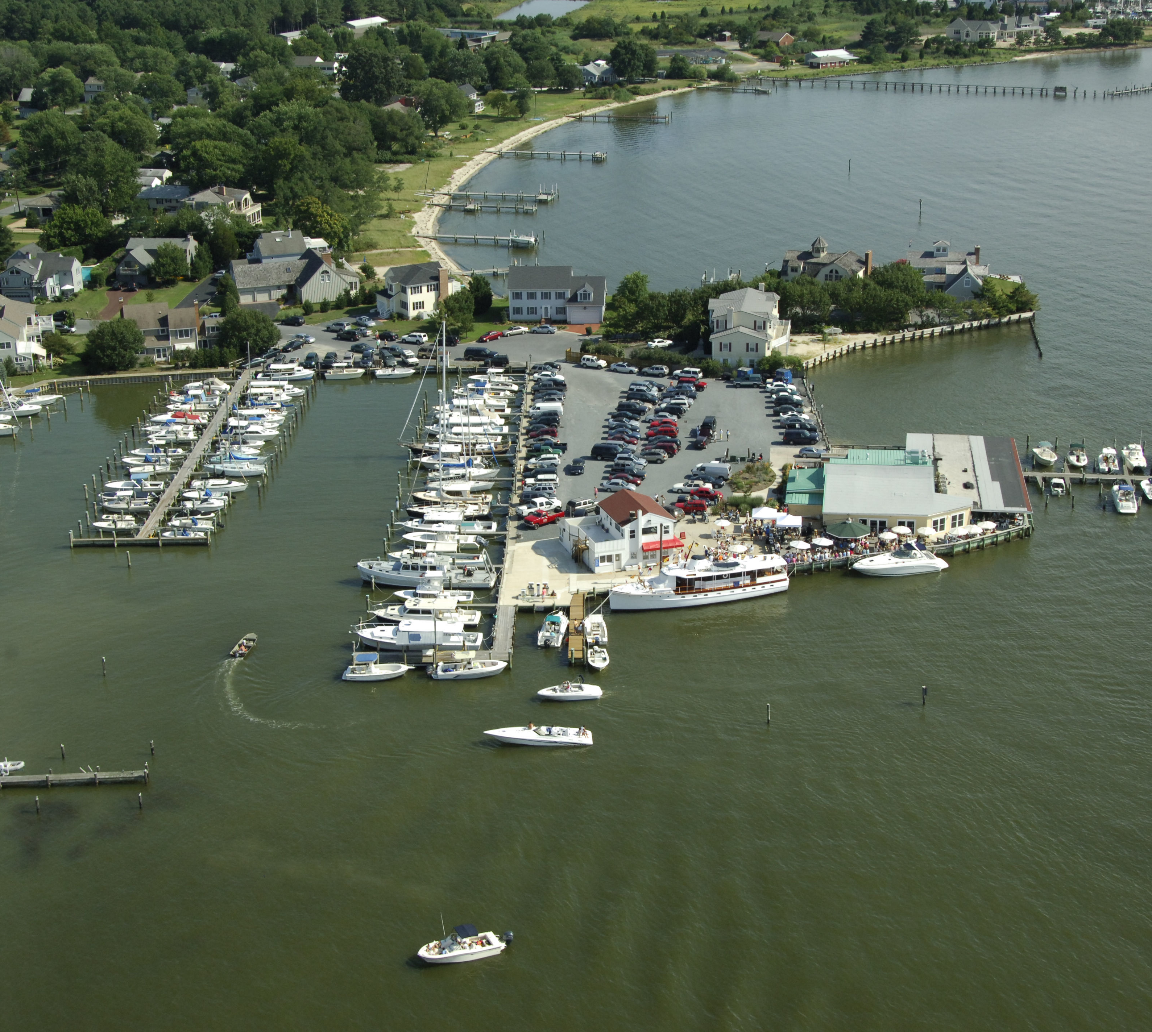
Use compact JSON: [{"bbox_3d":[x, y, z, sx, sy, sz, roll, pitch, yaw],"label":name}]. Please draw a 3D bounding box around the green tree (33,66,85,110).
[{"bbox_3d":[-181.570,-149.428,650.087,17.000,16.000,17.000,-1,19,0],"label":"green tree"}]

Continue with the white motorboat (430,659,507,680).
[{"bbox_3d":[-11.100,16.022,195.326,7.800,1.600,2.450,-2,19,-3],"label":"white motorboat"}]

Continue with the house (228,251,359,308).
[{"bbox_3d":[-55.097,-46.434,362.241,23.500,8.000,13.000,-5,19,-13],"label":"house"}]

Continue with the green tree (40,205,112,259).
[{"bbox_3d":[-108.842,-62.563,401.967,15.500,10.200,15.500,-1,20,0],"label":"green tree"}]

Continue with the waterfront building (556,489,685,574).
[{"bbox_3d":[5.323,1.037,228.880,10.700,7.200,11.800,-8,21,-19],"label":"waterfront building"}]

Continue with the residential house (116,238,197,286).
[{"bbox_3d":[-85.986,-52.144,379.073,14.000,8.200,13.500,0,19,-1],"label":"residential house"}]

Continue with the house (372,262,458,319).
[{"bbox_3d":[-30.380,-43.037,349.957,11.400,9.000,12.000,-10,21,-24],"label":"house"}]

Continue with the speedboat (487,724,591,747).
[{"bbox_3d":[-3.646,21.729,184.528,10.600,1.400,2.500,-1,20,-1],"label":"speedboat"}]

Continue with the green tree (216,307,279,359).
[{"bbox_3d":[-57.500,-32.692,323.224,10.500,8.000,10.500,0,19,0],"label":"green tree"}]

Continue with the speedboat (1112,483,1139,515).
[{"bbox_3d":[72.370,-2.448,243.832,2.550,2.100,7.500,2,19,9],"label":"speedboat"}]

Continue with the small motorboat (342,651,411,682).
[{"bbox_3d":[-21.004,15.839,195.155,7.000,2.350,2.450,-1,19,0],"label":"small motorboat"}]

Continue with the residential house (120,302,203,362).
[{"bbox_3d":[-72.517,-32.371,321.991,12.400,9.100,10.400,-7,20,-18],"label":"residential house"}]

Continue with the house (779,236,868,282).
[{"bbox_3d":[49.201,-49.755,365.669,16.500,11.500,12.000,4,19,13],"label":"house"}]

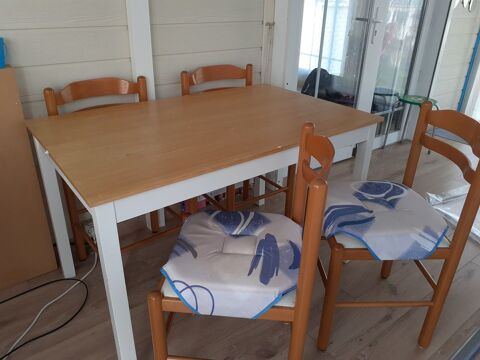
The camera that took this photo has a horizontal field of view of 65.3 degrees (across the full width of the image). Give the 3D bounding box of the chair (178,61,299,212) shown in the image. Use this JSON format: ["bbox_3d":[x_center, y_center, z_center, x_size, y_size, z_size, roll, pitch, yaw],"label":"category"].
[{"bbox_3d":[0.003,-0.135,2.021,0.445,0.868,0.485,-18,32,-33],"label":"chair"}]

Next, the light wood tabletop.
[{"bbox_3d":[-0.113,-0.239,1.543,1.255,0.025,0.782,-18,33,-34],"label":"light wood tabletop"}]

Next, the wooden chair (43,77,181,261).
[{"bbox_3d":[-0.500,0.026,1.674,0.445,0.868,0.485,-19,33,-35],"label":"wooden chair"}]

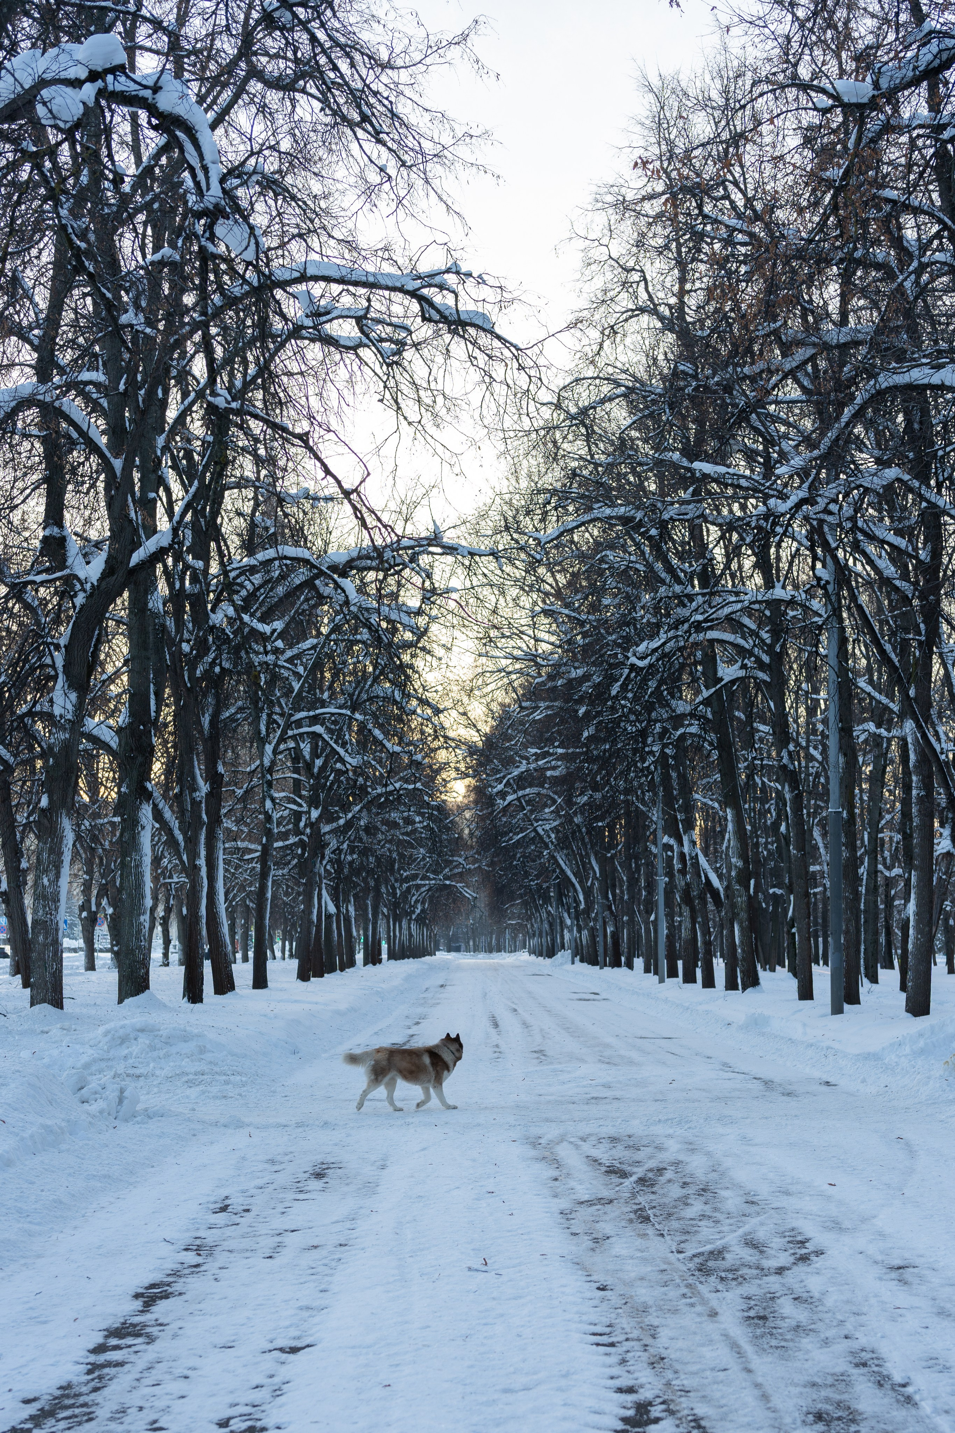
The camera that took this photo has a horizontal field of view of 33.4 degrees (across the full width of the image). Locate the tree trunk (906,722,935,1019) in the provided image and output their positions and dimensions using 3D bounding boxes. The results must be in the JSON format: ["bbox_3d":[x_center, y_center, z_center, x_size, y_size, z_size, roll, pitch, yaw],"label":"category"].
[{"bbox_3d":[8.457,2.914,30.396,0.524,5.524,0.494,3,-8,0],"label":"tree trunk"}]

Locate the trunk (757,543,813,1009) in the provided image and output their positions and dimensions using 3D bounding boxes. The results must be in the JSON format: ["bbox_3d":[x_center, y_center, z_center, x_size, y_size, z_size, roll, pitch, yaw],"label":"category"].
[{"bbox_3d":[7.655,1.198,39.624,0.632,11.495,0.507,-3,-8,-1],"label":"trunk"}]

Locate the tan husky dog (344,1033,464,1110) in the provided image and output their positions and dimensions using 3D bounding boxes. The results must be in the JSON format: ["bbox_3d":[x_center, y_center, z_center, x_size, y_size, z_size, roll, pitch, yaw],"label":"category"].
[{"bbox_3d":[-0.650,3.106,13.900,1.030,0.680,0.300,2,-8,-10],"label":"tan husky dog"}]

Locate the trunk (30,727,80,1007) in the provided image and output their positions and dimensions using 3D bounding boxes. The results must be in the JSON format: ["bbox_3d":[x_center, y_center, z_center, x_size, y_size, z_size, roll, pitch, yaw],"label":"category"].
[{"bbox_3d":[-8.396,2.940,31.709,0.699,5.691,0.669,1,-8,0],"label":"trunk"}]

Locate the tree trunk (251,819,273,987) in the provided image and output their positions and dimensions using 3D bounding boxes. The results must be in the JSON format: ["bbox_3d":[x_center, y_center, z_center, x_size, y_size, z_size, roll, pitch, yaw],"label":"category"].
[{"bbox_3d":[-6.331,5.484,47.375,0.506,5.216,0.476,1,-8,0],"label":"tree trunk"}]

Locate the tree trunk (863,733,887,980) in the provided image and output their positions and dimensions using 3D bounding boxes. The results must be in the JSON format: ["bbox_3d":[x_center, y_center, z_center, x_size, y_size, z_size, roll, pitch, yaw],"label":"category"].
[{"bbox_3d":[13.151,4.715,52.585,0.576,8.146,0.526,3,-8,0],"label":"tree trunk"}]

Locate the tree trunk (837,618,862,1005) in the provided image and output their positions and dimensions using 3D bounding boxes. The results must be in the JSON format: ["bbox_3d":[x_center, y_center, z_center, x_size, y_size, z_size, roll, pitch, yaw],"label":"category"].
[{"bbox_3d":[8.404,2.071,36.129,0.425,8.756,0.400,1,-8,0],"label":"tree trunk"}]

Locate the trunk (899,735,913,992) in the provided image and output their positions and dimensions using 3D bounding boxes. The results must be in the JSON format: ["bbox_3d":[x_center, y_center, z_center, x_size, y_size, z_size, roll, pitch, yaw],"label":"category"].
[{"bbox_3d":[12.274,4.167,45.528,0.351,7.351,0.326,3,-8,0],"label":"trunk"}]

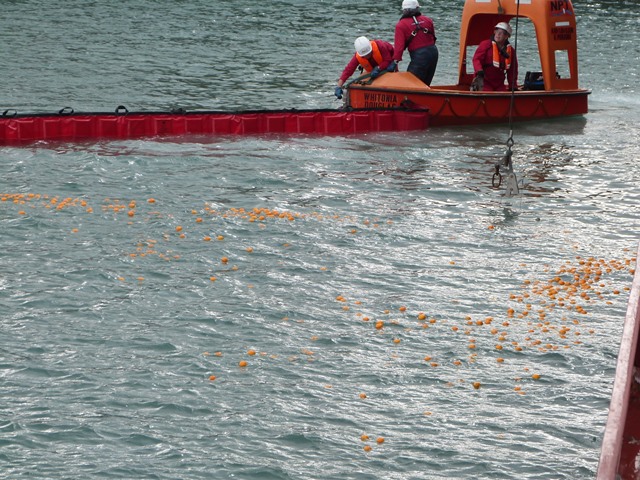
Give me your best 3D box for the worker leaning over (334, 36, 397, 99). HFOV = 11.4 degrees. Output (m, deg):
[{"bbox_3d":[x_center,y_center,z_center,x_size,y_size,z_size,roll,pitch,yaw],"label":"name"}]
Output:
[{"bbox_3d":[0.679,-2.364,45.957,0.750,1.150,0.880,6,11,30],"label":"worker leaning over"}]

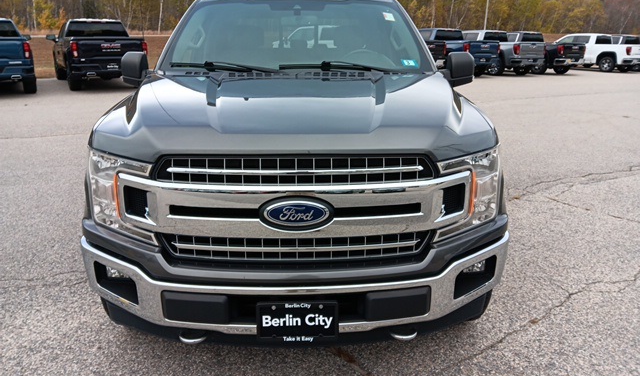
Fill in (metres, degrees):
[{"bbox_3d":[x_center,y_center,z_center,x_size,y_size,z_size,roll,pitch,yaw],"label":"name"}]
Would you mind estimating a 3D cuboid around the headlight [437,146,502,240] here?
[{"bbox_3d":[0.639,0.014,2.021,0.400,0.360,0.350,0,18,-2],"label":"headlight"}]

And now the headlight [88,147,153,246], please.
[{"bbox_3d":[-0.820,0.017,1.966,0.400,0.360,0.350,0,18,-2],"label":"headlight"}]

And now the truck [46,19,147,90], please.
[{"bbox_3d":[-6.953,-4.208,14.927,2.050,1.930,5.880,-10,20,-30],"label":"truck"}]

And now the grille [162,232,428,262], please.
[{"bbox_3d":[-0.085,0.212,1.877,1.010,0.120,0.100,0,18,-2],"label":"grille"}]

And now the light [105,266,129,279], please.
[{"bbox_3d":[-0.849,0.341,2.046,0.105,0.070,0.090,0,18,-2],"label":"light"}]

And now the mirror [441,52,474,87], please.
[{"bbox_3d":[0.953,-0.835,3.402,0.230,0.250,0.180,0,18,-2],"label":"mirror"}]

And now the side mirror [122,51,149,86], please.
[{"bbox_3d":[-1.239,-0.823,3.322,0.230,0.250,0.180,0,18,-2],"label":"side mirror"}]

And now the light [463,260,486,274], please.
[{"bbox_3d":[0.664,0.338,2.103,0.105,0.070,0.090,0,18,-2],"label":"light"}]

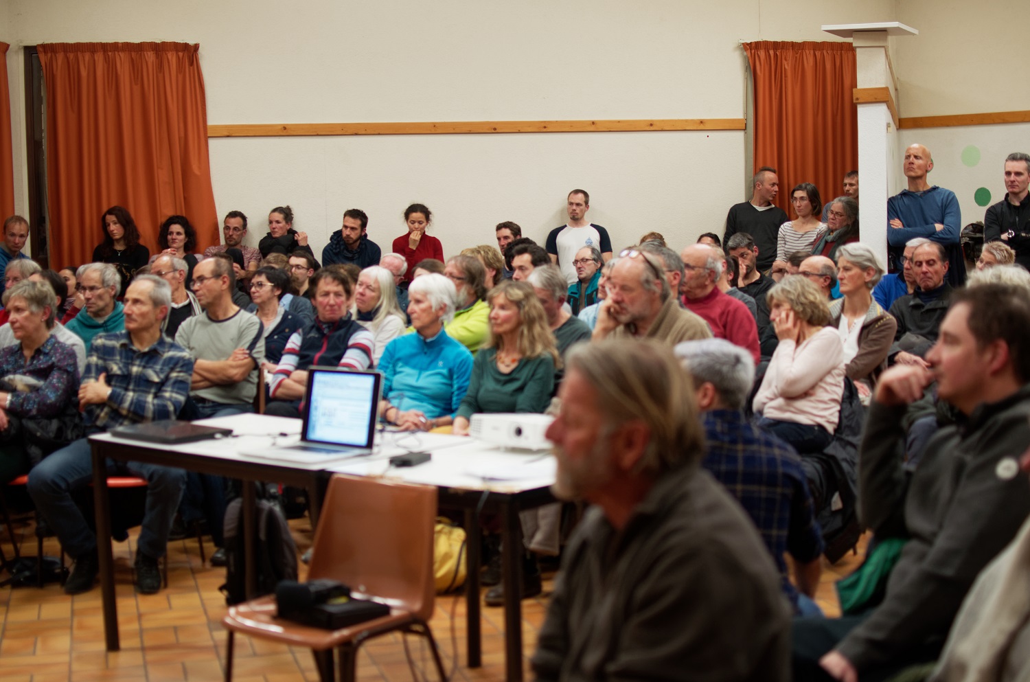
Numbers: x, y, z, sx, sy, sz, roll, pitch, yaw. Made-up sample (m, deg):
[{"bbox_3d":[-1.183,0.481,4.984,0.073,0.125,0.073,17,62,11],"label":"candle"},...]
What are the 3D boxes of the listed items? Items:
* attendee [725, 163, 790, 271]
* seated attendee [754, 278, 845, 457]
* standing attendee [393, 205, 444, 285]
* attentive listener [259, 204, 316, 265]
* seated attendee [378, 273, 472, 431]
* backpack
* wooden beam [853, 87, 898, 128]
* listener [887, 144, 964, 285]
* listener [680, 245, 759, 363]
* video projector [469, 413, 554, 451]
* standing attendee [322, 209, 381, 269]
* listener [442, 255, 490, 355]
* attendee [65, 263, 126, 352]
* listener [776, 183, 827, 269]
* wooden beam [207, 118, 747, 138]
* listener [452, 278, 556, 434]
[{"bbox_3d":[1.792,-0.345,10.710,0.500,1.800,0.330,-2,5,-3],"label":"attendee"},{"bbox_3d":[1.149,0.346,6.404,0.850,1.248,0.500,-3,6,-25],"label":"seated attendee"},{"bbox_3d":[-0.664,-0.167,10.469,0.430,1.600,0.340,-1,5,0],"label":"standing attendee"},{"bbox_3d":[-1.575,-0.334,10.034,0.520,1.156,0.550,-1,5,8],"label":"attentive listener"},{"bbox_3d":[-0.424,0.361,6.250,0.500,1.277,0.800,1,5,22],"label":"seated attendee"},{"bbox_3d":[-1.012,0.789,5.881,0.280,0.450,0.220,2,6,35],"label":"backpack"},{"bbox_3d":[2.365,-1.484,9.637,0.193,0.080,3.121,1,5,15],"label":"wooden beam"},{"bbox_3d":[2.700,-0.381,9.884,0.560,1.844,0.360,1,6,25],"label":"listener"},{"bbox_3d":[0.822,0.238,6.959,0.800,1.372,0.520,-4,6,-37],"label":"listener"},{"bbox_3d":[0.047,0.302,4.950,0.310,0.105,0.230,3,6,38],"label":"video projector"},{"bbox_3d":[-1.159,-0.322,10.455,0.500,1.212,0.750,1,5,14],"label":"standing attendee"},{"bbox_3d":[-0.381,0.234,7.160,0.520,1.282,0.800,3,7,42],"label":"listener"},{"bbox_3d":[-2.094,0.278,7.239,0.500,1.304,0.800,1,5,20],"label":"attendee"},{"bbox_3d":[1.853,-0.212,9.573,0.460,1.609,0.320,1,6,28],"label":"listener"},{"bbox_3d":[-0.190,-1.529,10.645,4.038,0.082,0.030,-3,5,-16],"label":"wooden beam"},{"bbox_3d":[-0.061,0.369,6.019,0.480,1.220,0.780,1,5,22],"label":"listener"}]

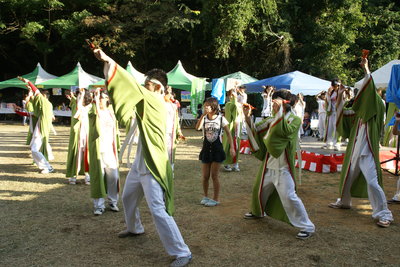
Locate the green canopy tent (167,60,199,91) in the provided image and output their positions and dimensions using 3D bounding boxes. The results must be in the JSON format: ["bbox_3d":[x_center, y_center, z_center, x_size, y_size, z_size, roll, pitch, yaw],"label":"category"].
[{"bbox_3d":[-0.960,-1.966,19.200,2.750,3.080,2.750,2,6,22],"label":"green canopy tent"}]

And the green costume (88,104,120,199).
[{"bbox_3d":[-1.176,0.214,4.954,0.430,1.200,0.380,1,6,8],"label":"green costume"}]

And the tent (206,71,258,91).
[{"bbox_3d":[1.964,-1.870,20.415,2.900,2.650,2.900,2,6,15],"label":"tent"}]

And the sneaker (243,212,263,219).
[{"bbox_3d":[0.649,0.952,4.812,0.265,0.100,0.100,-1,6,-12],"label":"sneaker"}]

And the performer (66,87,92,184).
[{"bbox_3d":[-1.988,0.037,6.601,0.460,1.570,0.420,2,6,20],"label":"performer"}]

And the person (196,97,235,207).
[{"bbox_3d":[0.200,0.228,5.327,0.500,1.440,0.320,2,6,22],"label":"person"}]

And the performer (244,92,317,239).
[{"bbox_3d":[0.820,0.273,4.407,0.860,1.530,0.660,4,7,35],"label":"performer"}]

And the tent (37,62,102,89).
[{"bbox_3d":[-6.449,-2.133,20.892,2.750,3.080,2.750,2,6,22],"label":"tent"}]

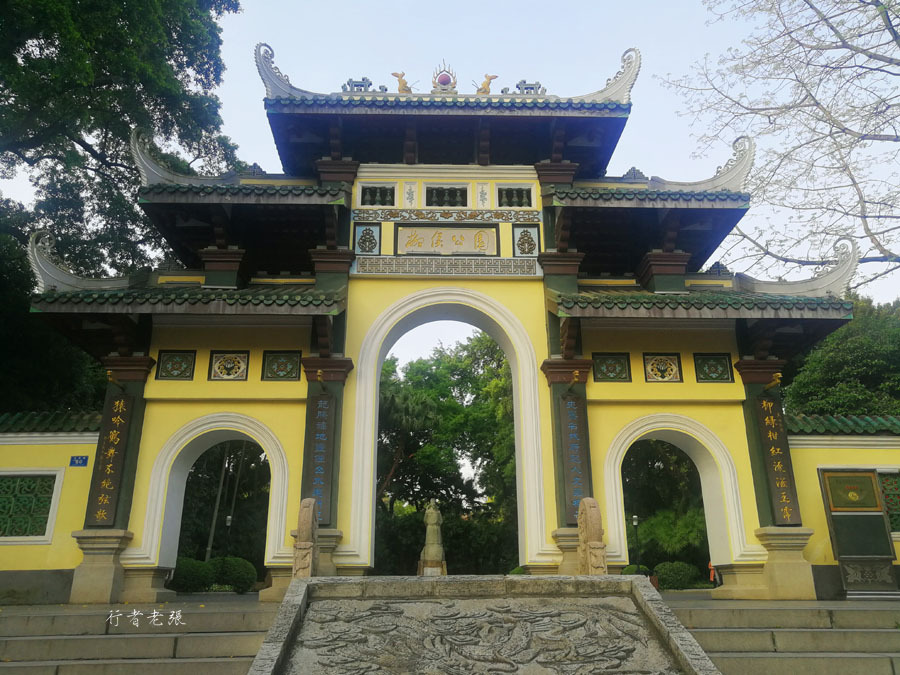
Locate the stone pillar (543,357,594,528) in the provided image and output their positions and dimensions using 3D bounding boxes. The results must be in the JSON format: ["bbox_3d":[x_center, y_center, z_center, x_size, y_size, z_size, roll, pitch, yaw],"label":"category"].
[{"bbox_3d":[2.011,1.816,11.767,0.842,2.763,0.750,0,-20,-2],"label":"stone pillar"}]

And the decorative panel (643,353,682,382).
[{"bbox_3d":[3.748,0.538,12.413,0.677,0.536,0.100,0,-20,-2],"label":"decorative panel"}]

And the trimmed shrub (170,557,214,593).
[{"bbox_3d":[-5.623,5.168,15.302,0.993,0.754,1.040,0,-20,-2],"label":"trimmed shrub"}]

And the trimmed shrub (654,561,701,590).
[{"bbox_3d":[5.049,5.290,15.578,1.052,0.630,1.040,0,-20,-2],"label":"trimmed shrub"}]

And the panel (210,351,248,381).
[{"bbox_3d":[-3.833,0.494,12.201,0.687,0.545,0.100,0,-20,-2],"label":"panel"}]

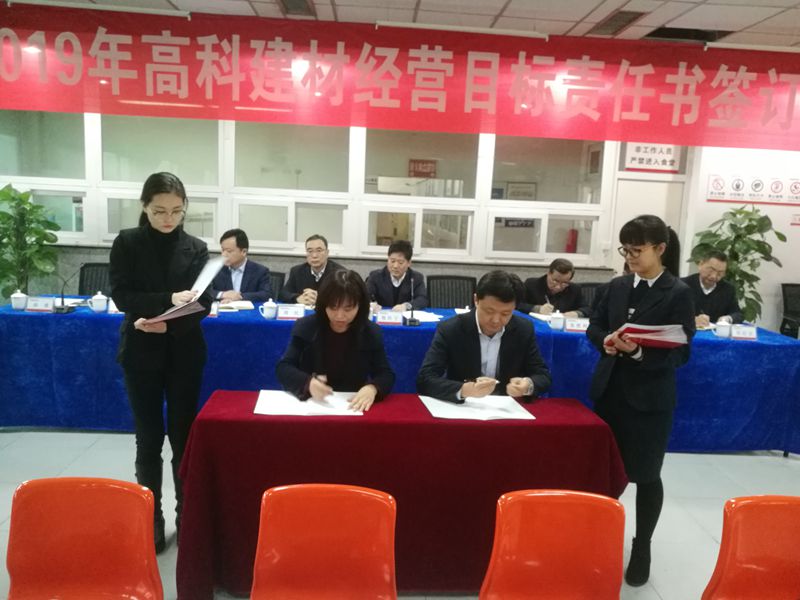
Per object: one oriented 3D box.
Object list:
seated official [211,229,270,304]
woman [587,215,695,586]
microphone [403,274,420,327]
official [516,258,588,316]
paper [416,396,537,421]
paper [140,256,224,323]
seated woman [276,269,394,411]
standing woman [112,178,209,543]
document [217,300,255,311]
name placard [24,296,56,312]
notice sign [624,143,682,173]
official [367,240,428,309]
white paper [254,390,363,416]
[{"bbox_3d":[-1.293,0.098,5.119,0.520,1.350,0.680,2,9,-6],"label":"seated official"},{"bbox_3d":[0.993,0.427,2.644,0.440,1.570,0.340,11,11,43],"label":"woman"},{"bbox_3d":[0.084,0.005,4.167,0.120,0.320,0.150,2,8,-4],"label":"microphone"},{"bbox_3d":[1.223,0.265,5.044,0.540,1.230,0.740,3,8,-1],"label":"official"},{"bbox_3d":[0.314,0.437,2.588,0.420,0.012,0.297,2,8,-7],"label":"paper"},{"bbox_3d":[-0.819,-0.037,2.333,0.310,0.250,0.240,1,8,-15],"label":"paper"},{"bbox_3d":[-0.299,0.507,2.868,0.520,1.300,0.700,2,9,-3],"label":"seated woman"},{"bbox_3d":[-1.037,0.296,2.761,0.440,1.680,0.380,-1,9,-22],"label":"standing woman"},{"bbox_3d":[-1.195,0.036,4.517,0.300,0.030,0.230,2,8,-4],"label":"document"},{"bbox_3d":[-2.431,0.024,4.225,0.200,0.100,0.070,2,9,-5],"label":"name placard"},{"bbox_3d":[2.886,-1.641,7.078,0.600,0.360,0.015,2,8,-4],"label":"notice sign"},{"bbox_3d":[-0.035,0.179,5.004,0.500,1.300,0.750,2,8,-4],"label":"official"},{"bbox_3d":[-0.384,0.427,2.619,0.420,0.010,0.300,2,9,-6],"label":"white paper"}]

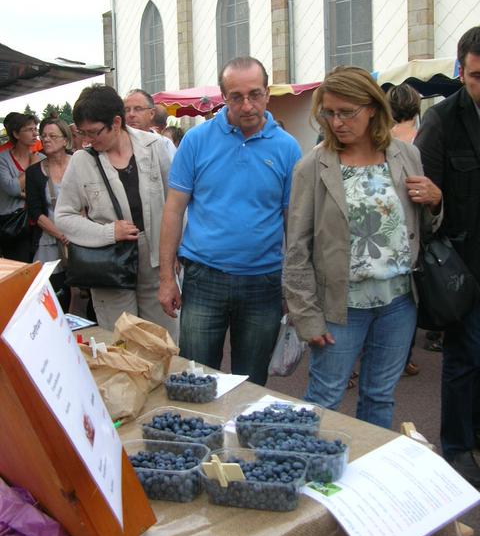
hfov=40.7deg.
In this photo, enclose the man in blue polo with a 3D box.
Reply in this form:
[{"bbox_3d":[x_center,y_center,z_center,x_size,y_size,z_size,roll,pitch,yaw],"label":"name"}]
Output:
[{"bbox_3d":[-0.033,0.066,2.489,0.510,1.687,0.330,-2,10,-3],"label":"man in blue polo"}]

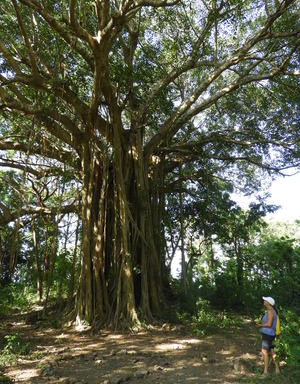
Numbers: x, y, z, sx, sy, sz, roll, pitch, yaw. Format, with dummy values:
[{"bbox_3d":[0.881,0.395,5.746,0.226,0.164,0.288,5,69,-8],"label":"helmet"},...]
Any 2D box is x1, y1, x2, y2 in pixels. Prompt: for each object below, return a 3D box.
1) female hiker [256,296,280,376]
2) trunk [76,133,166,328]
[{"bbox_3d":[2.810,3.366,6.575,0.550,1.640,0.470,-11,-24,25],"label":"female hiker"},{"bbox_3d":[-1.460,1.913,15.906,4.600,10.300,4.300,0,-22,0],"label":"trunk"}]

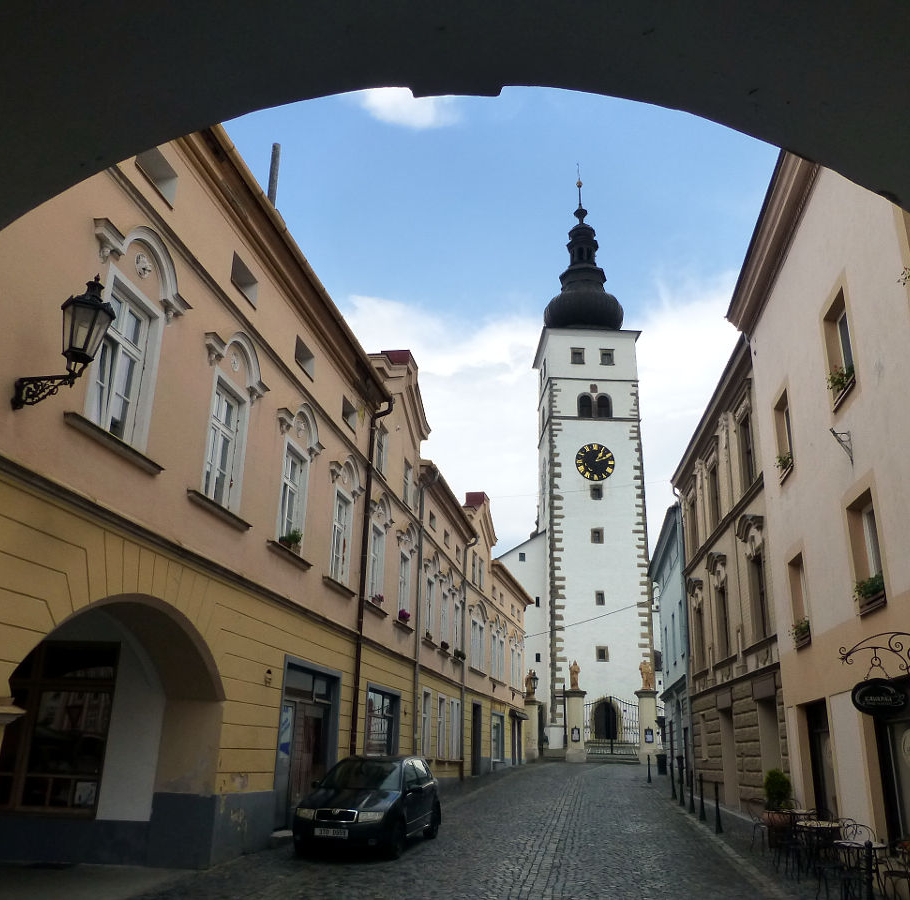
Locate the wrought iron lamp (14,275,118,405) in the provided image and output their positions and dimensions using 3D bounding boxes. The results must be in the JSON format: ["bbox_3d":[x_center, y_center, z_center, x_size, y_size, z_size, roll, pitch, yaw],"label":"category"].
[{"bbox_3d":[-3.877,-1.106,8.309,0.880,1.460,0.520,-3,-21,11],"label":"wrought iron lamp"}]

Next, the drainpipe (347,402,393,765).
[{"bbox_3d":[-1.852,3.116,18.608,0.550,9.400,0.150,-3,-21,11],"label":"drainpipe"}]

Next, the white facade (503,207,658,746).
[{"bbox_3d":[8.806,-1.224,55.470,6.400,40.100,6.300,2,-21,-1],"label":"white facade"}]

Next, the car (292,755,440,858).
[{"bbox_3d":[-1.427,6.028,14.253,1.670,1.450,3.970,-3,-18,11],"label":"car"}]

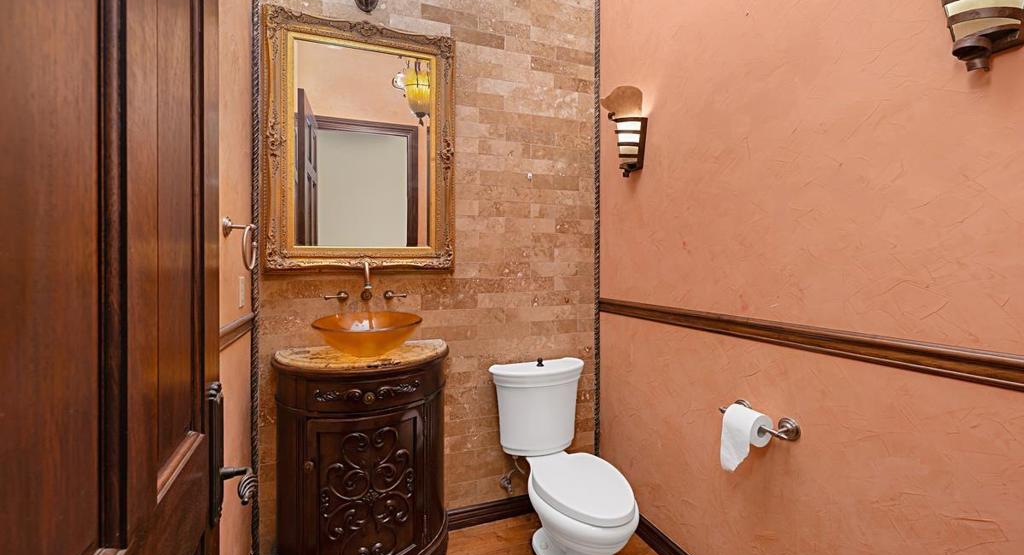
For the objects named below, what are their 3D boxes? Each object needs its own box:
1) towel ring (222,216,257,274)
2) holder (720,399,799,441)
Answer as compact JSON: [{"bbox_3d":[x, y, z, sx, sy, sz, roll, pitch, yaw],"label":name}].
[{"bbox_3d":[-0.877,-0.107,1.280,0.085,0.180,0.155,0,1,-20],"label":"towel ring"},{"bbox_3d":[0.773,0.452,1.255,0.085,0.070,0.230,0,1,-20],"label":"holder"}]

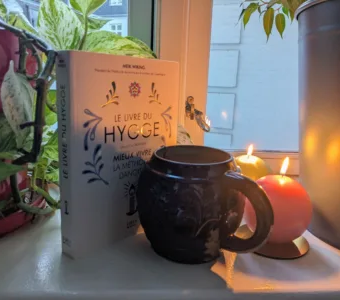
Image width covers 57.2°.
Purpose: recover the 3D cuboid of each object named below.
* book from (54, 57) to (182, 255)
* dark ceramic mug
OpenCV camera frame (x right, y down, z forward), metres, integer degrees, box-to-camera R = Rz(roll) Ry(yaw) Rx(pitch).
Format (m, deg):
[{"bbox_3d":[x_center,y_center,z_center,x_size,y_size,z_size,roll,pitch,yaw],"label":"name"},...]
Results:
[{"bbox_3d":[-0.047,0.001,0.333,0.021,0.190,0.139,13,16,40],"label":"book"},{"bbox_3d":[0.034,0.055,0.315,0.139,0.099,0.111,10,14,32],"label":"dark ceramic mug"}]

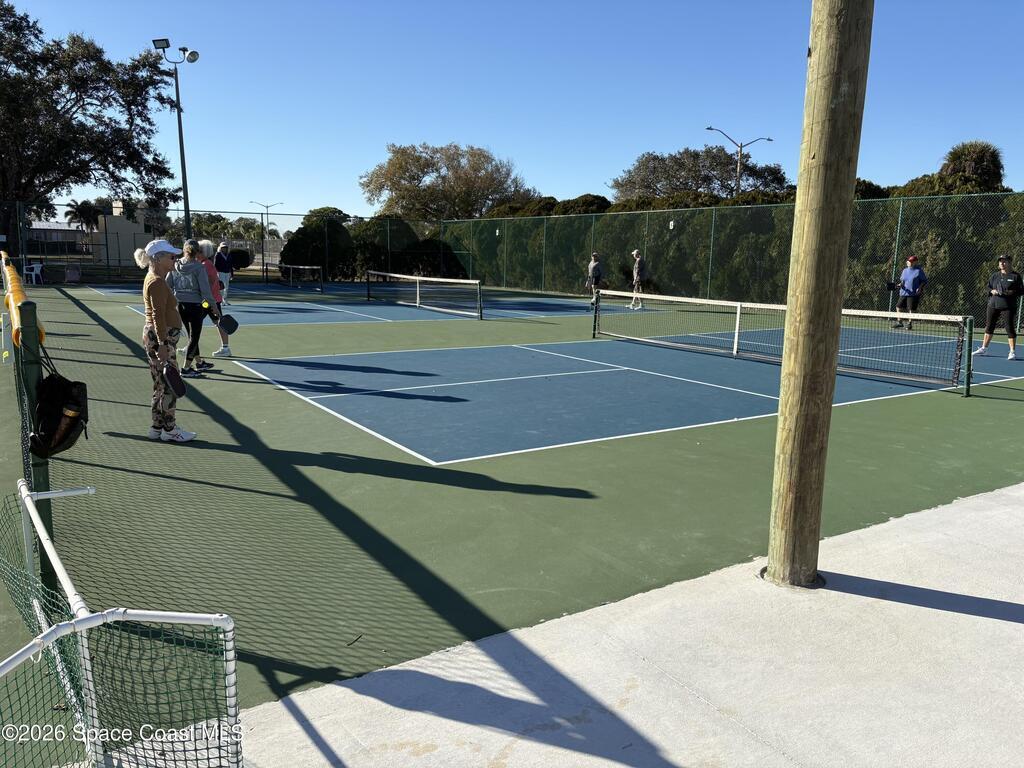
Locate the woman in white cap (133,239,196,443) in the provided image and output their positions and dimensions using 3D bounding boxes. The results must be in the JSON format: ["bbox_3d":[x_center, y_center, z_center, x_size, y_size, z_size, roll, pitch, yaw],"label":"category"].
[{"bbox_3d":[-2.849,-0.352,6.311,0.550,1.632,0.480,-4,11,-29],"label":"woman in white cap"}]

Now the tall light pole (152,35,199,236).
[{"bbox_3d":[-13.831,-9.255,32.357,1.750,9.908,0.800,-5,12,-32],"label":"tall light pole"}]

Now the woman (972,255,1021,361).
[{"bbox_3d":[8.154,-1.300,12.858,0.550,1.673,0.750,-6,12,-37],"label":"woman"}]

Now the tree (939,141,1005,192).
[{"bbox_3d":[19.260,-6.894,32.453,2.800,6.427,2.800,7,11,29],"label":"tree"}]

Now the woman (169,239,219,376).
[{"bbox_3d":[-4.026,-0.977,9.708,0.550,1.665,0.500,7,11,31],"label":"woman"}]

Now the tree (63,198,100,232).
[{"bbox_3d":[-34.060,-11.991,60.578,2.900,4.953,2.700,-5,11,-29],"label":"tree"}]

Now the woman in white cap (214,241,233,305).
[{"bbox_3d":[-7.845,-3.007,20.956,0.400,1.696,0.500,10,13,42],"label":"woman in white cap"}]

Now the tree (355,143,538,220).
[{"bbox_3d":[-4.946,-13.511,59.193,13.300,9.480,12.500,0,10,-5],"label":"tree"}]

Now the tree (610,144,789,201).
[{"bbox_3d":[14.169,-13.254,59.176,13.500,9.674,12.500,3,10,10],"label":"tree"}]

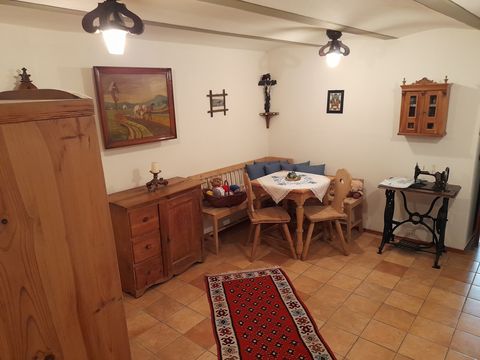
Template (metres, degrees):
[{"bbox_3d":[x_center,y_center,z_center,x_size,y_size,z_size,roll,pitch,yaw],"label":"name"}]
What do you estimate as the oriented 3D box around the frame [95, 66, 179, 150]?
[{"bbox_3d":[-0.977,-0.717,3.397,0.045,0.726,0.854,9,17,38],"label":"frame"}]

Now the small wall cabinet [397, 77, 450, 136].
[{"bbox_3d":[1.981,-0.785,3.720,0.449,0.601,0.227,9,17,38],"label":"small wall cabinet"}]

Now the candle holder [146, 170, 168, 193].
[{"bbox_3d":[-0.843,-0.001,3.523,0.214,0.166,0.203,-5,14,-13],"label":"candle holder"}]

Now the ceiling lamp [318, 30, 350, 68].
[{"bbox_3d":[0.906,-1.261,3.347,0.283,0.347,0.283,2,14,15],"label":"ceiling lamp"}]

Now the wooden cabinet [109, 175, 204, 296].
[{"bbox_3d":[-0.824,0.532,3.505,0.444,0.862,0.913,9,17,38],"label":"wooden cabinet"}]

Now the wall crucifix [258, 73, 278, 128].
[{"bbox_3d":[0.422,-1.131,5.001,0.280,0.758,0.112,-3,13,-5],"label":"wall crucifix"}]

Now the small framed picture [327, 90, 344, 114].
[{"bbox_3d":[1.226,-0.996,4.432,0.216,0.283,0.021,9,17,38],"label":"small framed picture"}]

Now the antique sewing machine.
[{"bbox_3d":[1.988,-0.033,3.621,0.331,0.259,0.176,9,17,38],"label":"antique sewing machine"}]

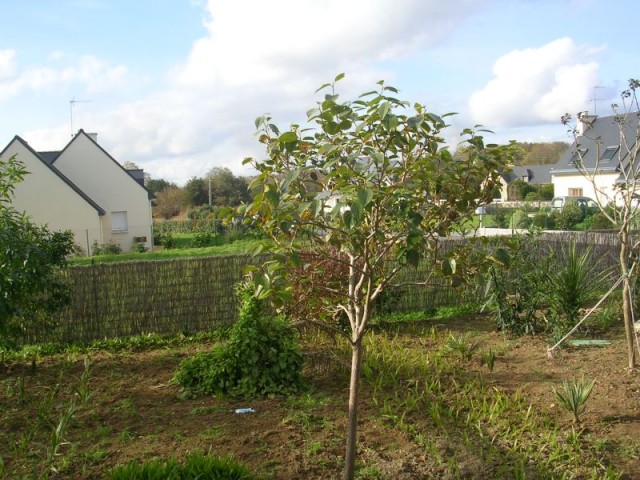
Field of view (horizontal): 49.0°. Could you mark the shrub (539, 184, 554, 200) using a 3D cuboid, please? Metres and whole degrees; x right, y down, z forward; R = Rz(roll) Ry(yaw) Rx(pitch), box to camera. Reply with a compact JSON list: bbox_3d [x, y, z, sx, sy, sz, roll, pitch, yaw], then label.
[{"bbox_3d":[29.014,-6.021,90.000,2.200,2.300,2.000,0,4,18],"label":"shrub"}]

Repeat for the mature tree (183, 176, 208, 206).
[{"bbox_3d":[-21.264,-8.113,120.000,4.500,5.600,4.400,-2,3,-10],"label":"mature tree"}]

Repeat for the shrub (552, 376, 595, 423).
[{"bbox_3d":[2.760,1.748,7.650,0.450,0.500,0.430,0,4,20],"label":"shrub"}]

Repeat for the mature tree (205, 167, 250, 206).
[{"bbox_3d":[-15.799,-8.967,120.000,7.800,7.300,7.200,-2,3,-7],"label":"mature tree"}]

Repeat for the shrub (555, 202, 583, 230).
[{"bbox_3d":[12.733,-1.153,36.000,1.420,1.550,1.350,0,4,19],"label":"shrub"}]

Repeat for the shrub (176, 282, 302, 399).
[{"bbox_3d":[-1.137,1.374,9.800,1.700,1.400,1.350,-2,3,-7],"label":"shrub"}]

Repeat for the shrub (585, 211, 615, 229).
[{"bbox_3d":[14.321,-0.948,36.000,1.500,1.150,1.400,0,4,22],"label":"shrub"}]

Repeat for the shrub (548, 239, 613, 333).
[{"bbox_3d":[4.672,0.834,12.600,1.080,1.600,1.050,0,4,20],"label":"shrub"}]

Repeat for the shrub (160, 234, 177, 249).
[{"bbox_3d":[-9.380,0.093,43.500,1.000,0.900,0.950,-2,3,-12],"label":"shrub"}]

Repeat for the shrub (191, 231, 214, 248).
[{"bbox_3d":[-7.358,-0.031,44.000,1.500,1.150,1.300,-2,3,-9],"label":"shrub"}]

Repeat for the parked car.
[{"bbox_3d":[19.760,-2.376,53.500,4.150,1.800,1.720,-2,3,-16],"label":"parked car"}]

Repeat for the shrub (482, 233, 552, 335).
[{"bbox_3d":[3.542,0.780,12.600,1.280,1.760,1.100,-1,3,16],"label":"shrub"}]

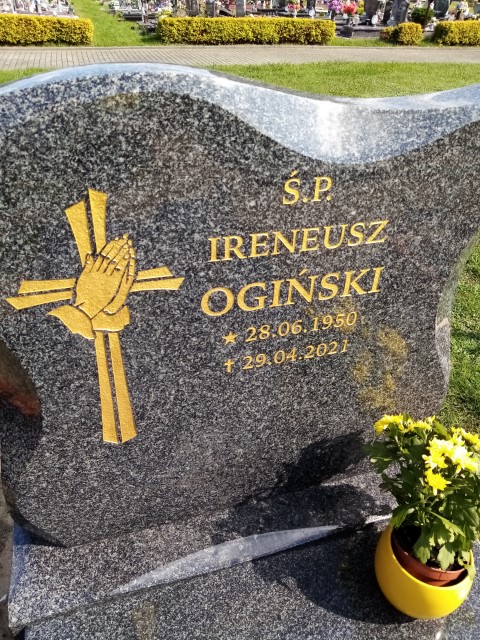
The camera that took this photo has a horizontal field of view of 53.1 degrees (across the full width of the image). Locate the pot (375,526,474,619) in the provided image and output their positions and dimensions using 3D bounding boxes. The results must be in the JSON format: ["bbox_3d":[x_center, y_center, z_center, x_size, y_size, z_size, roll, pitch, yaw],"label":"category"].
[{"bbox_3d":[0.328,0.447,0.869,0.162,0.129,0.162,1,36,-1],"label":"pot"}]

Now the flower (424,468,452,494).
[{"bbox_3d":[0.318,0.260,0.775,0.042,0.038,0.030,24,41,27],"label":"flower"}]

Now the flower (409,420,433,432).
[{"bbox_3d":[0.308,0.182,0.820,0.041,0.022,0.034,20,40,23],"label":"flower"}]

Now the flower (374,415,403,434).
[{"bbox_3d":[0.255,0.179,0.820,0.050,0.028,0.042,17,39,20],"label":"flower"}]

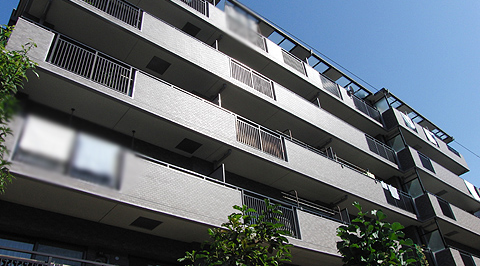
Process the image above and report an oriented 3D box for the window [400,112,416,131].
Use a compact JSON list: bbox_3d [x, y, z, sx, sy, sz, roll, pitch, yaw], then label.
[{"bbox_3d":[10.504,-0.679,22.448,1.208,1.145,0.120,23,-45,-33],"label":"window"}]

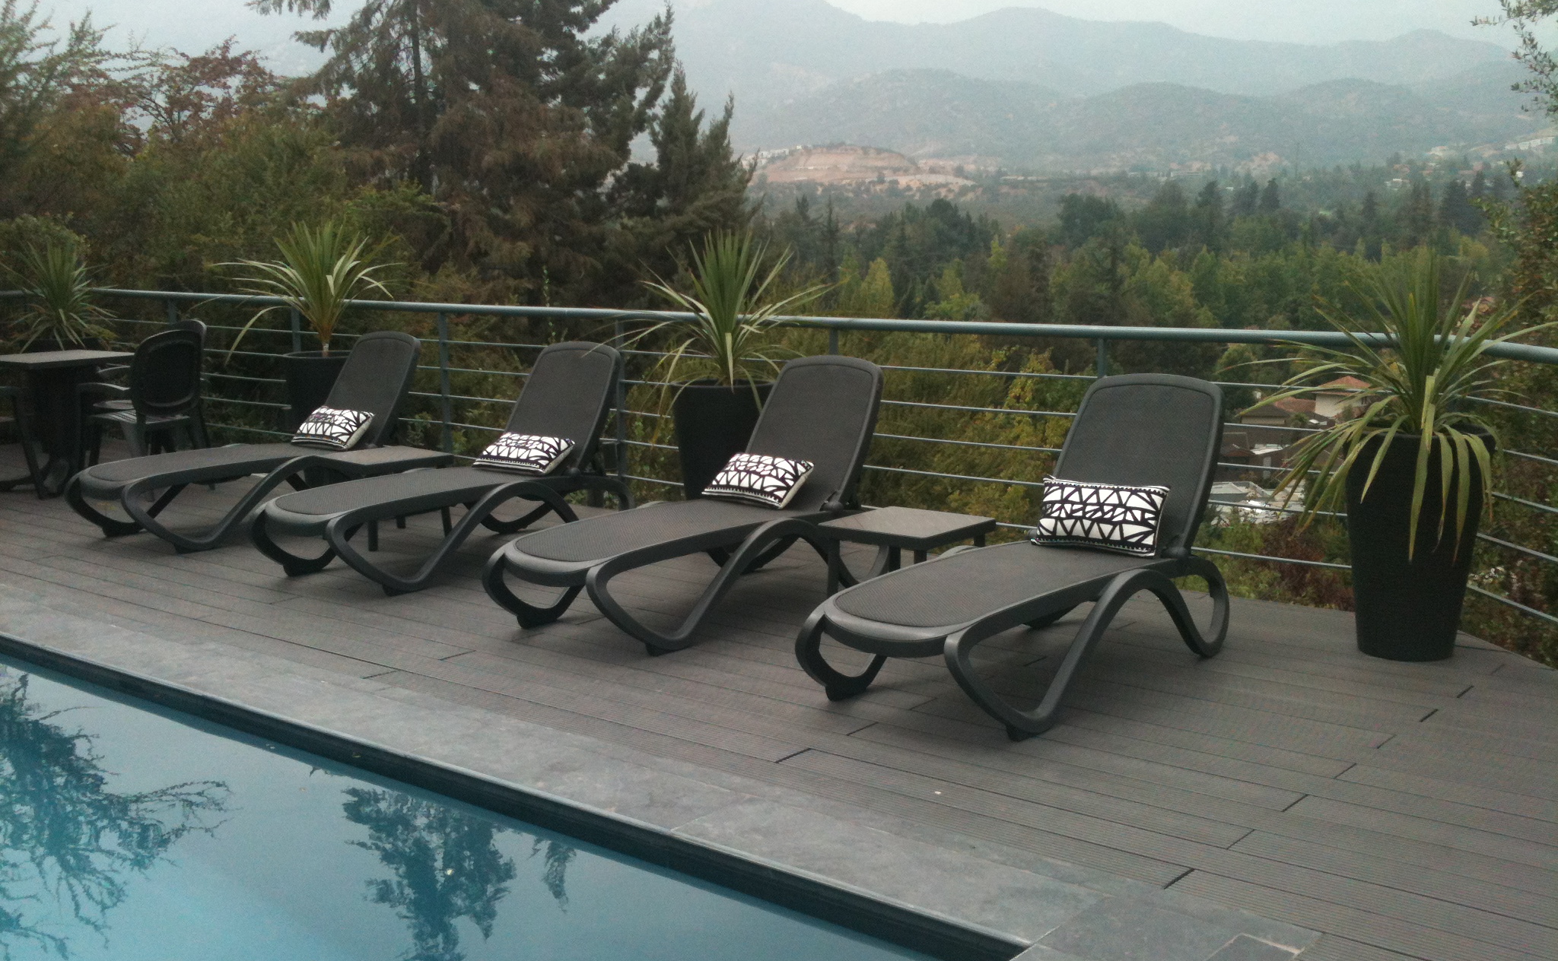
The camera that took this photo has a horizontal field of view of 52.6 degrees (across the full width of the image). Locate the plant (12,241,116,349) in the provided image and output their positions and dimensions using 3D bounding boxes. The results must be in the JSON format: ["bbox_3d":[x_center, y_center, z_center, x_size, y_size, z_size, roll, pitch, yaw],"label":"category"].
[{"bbox_3d":[-4.502,-1.162,9.893,0.660,0.663,0.660,-1,10,0],"label":"plant"}]

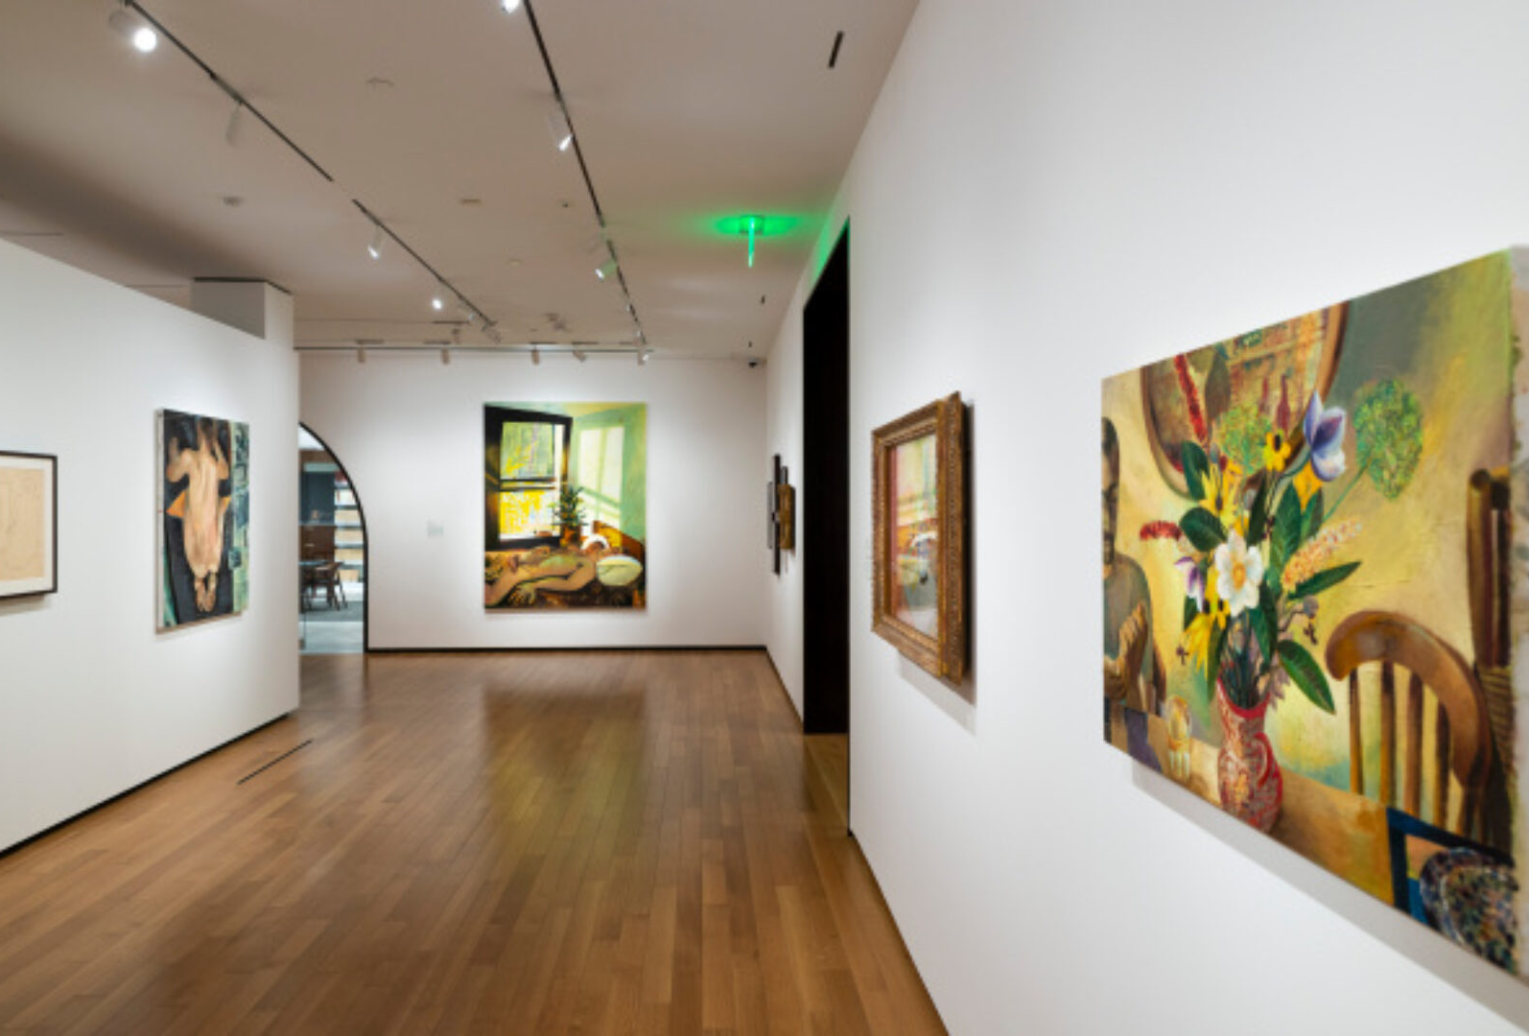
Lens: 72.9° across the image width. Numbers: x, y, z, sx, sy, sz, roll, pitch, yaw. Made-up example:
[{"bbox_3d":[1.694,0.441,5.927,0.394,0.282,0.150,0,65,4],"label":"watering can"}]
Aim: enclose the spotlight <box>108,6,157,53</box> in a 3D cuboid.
[{"bbox_3d":[-2.057,-1.591,3.371,0.146,0.126,0.080,0,1,34],"label":"spotlight"}]

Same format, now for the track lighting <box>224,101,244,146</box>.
[{"bbox_3d":[-2.162,-1.611,4.227,0.070,0.151,0.111,0,1,-40],"label":"track lighting"}]

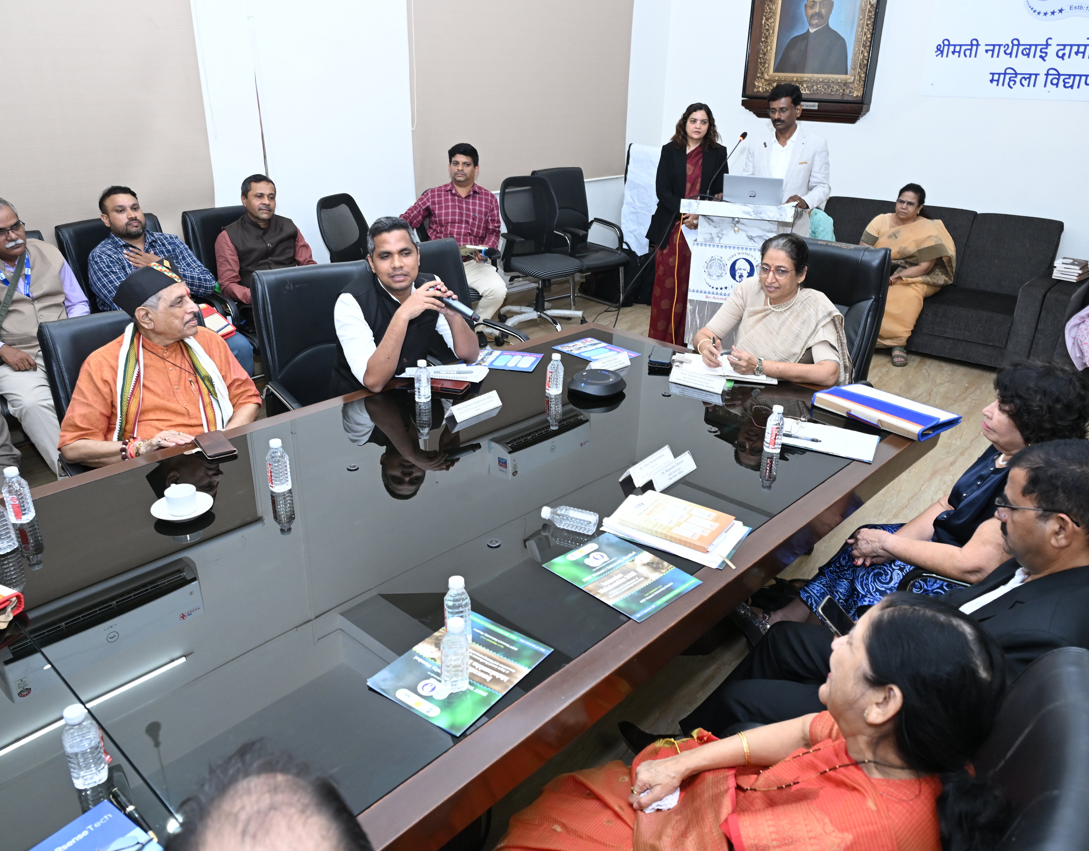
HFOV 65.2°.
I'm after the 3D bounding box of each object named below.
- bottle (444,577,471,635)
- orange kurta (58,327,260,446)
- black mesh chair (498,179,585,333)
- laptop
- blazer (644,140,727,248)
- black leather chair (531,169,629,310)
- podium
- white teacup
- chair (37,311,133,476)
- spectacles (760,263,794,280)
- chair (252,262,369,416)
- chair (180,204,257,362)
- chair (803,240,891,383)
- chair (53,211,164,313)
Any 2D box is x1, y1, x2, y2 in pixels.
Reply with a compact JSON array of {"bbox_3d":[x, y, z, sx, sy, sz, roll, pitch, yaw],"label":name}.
[{"bbox_3d":[-0.169,0.360,1.665,0.055,0.139,0.055,-1,23,-6],"label":"bottle"},{"bbox_3d":[-1.166,0.041,2.601,0.560,0.580,0.420,-19,30,-40],"label":"orange kurta"},{"bbox_3d":[-0.001,-1.267,6.313,0.620,1.040,0.620,-13,27,-32],"label":"black mesh chair"},{"bbox_3d":[1.314,-1.438,5.273,0.354,0.225,0.290,10,24,21],"label":"laptop"},{"bbox_3d":[0.858,-1.427,5.266,0.520,0.620,0.300,7,23,14],"label":"blazer"},{"bbox_3d":[0.309,-1.440,6.760,0.680,1.040,0.580,20,29,37],"label":"black leather chair"},{"bbox_3d":[1.254,-0.943,5.591,0.686,1.060,0.480,10,24,21],"label":"podium"},{"bbox_3d":[-0.906,0.184,2.118,0.075,0.055,0.095,-18,30,-39],"label":"white teacup"},{"bbox_3d":[-1.219,0.174,2.860,0.600,1.000,0.650,-18,30,-37],"label":"chair"},{"bbox_3d":[0.899,-0.594,3.225,0.138,0.048,0.140,20,29,38],"label":"spectacles"},{"bbox_3d":[-0.752,-0.055,3.395,0.580,1.040,0.660,-14,27,-32],"label":"chair"},{"bbox_3d":[-1.599,-0.692,4.852,0.660,1.020,0.600,20,29,38],"label":"chair"},{"bbox_3d":[1.052,-0.210,3.726,0.640,1.140,0.680,21,30,39],"label":"chair"},{"bbox_3d":[-2.017,-0.510,4.388,0.660,1.020,0.600,20,29,38],"label":"chair"}]

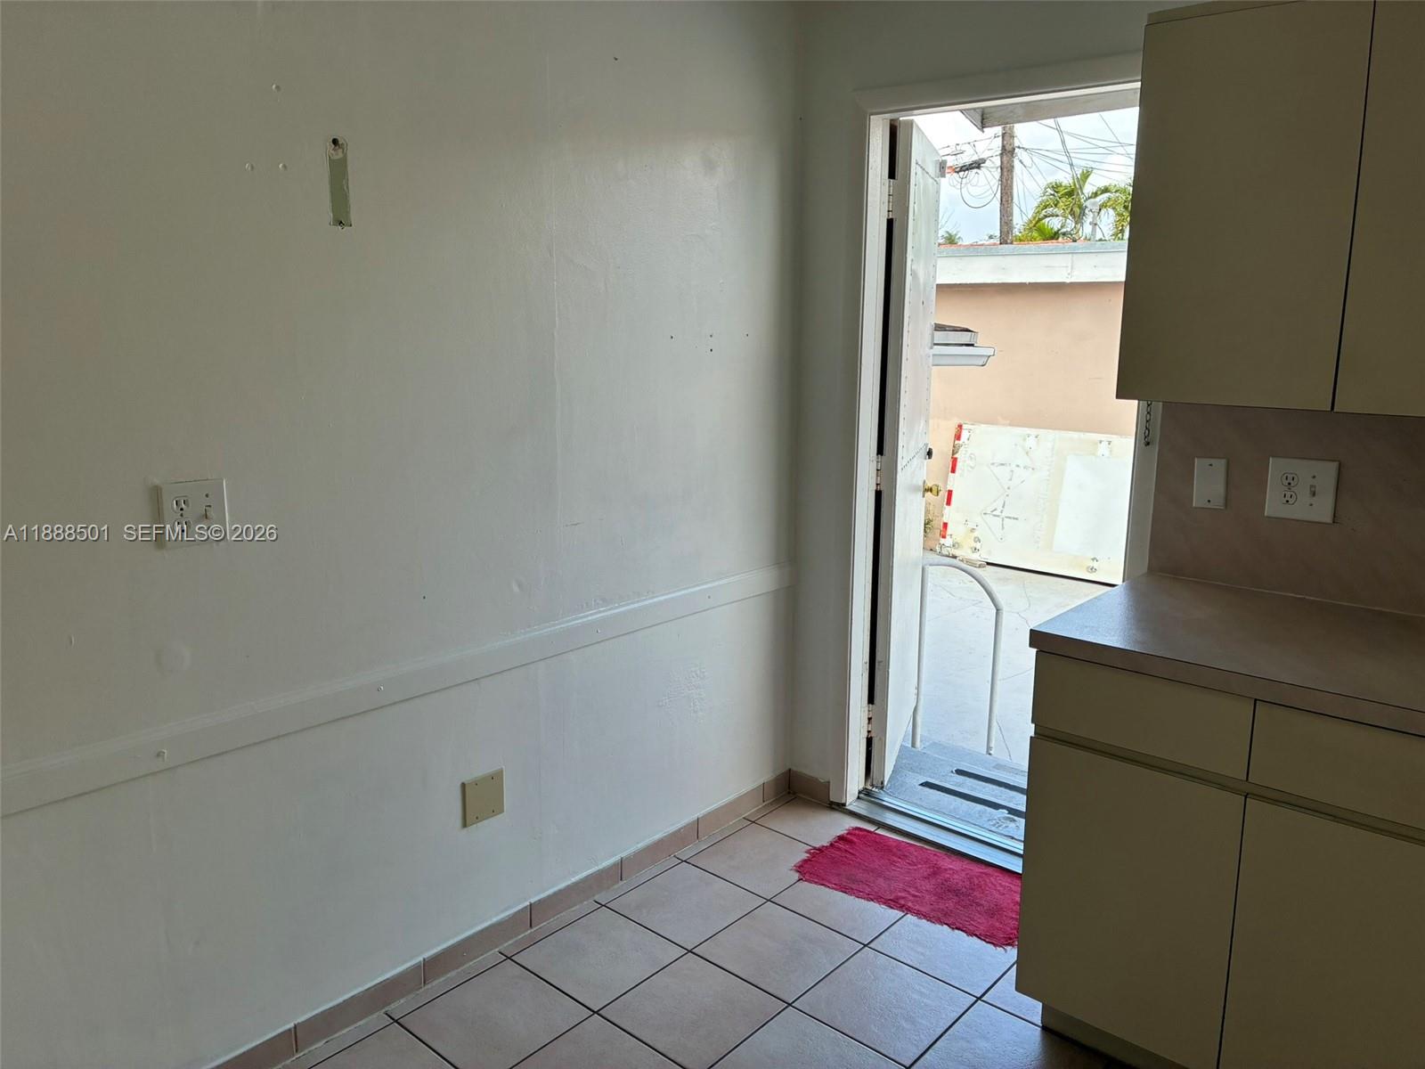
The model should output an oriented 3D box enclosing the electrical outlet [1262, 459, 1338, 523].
[{"bbox_3d":[1.289,-0.096,2.344,0.135,0.131,0.015,10,16,41],"label":"electrical outlet"}]

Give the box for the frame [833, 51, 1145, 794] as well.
[{"bbox_3d":[0.766,-0.127,2.915,0.903,2.121,0.150,10,16,41],"label":"frame"}]

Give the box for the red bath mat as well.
[{"bbox_3d":[0.576,0.943,2.943,0.635,0.020,0.356,8,14,33],"label":"red bath mat"}]

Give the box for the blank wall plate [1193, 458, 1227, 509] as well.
[{"bbox_3d":[1.148,-0.117,2.473,0.069,0.115,0.009,10,16,41],"label":"blank wall plate"}]

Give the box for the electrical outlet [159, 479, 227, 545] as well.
[{"bbox_3d":[-0.938,-0.036,1.944,0.015,0.117,0.117,10,16,41],"label":"electrical outlet"}]

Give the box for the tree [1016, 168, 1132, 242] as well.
[{"bbox_3d":[7.465,-5.168,22.219,2.600,4.625,2.600,10,16,41],"label":"tree"}]

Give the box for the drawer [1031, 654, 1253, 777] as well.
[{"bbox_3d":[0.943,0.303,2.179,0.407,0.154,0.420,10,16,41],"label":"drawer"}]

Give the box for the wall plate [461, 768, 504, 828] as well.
[{"bbox_3d":[-0.538,0.626,2.538,0.011,0.116,0.113,10,16,41],"label":"wall plate"}]

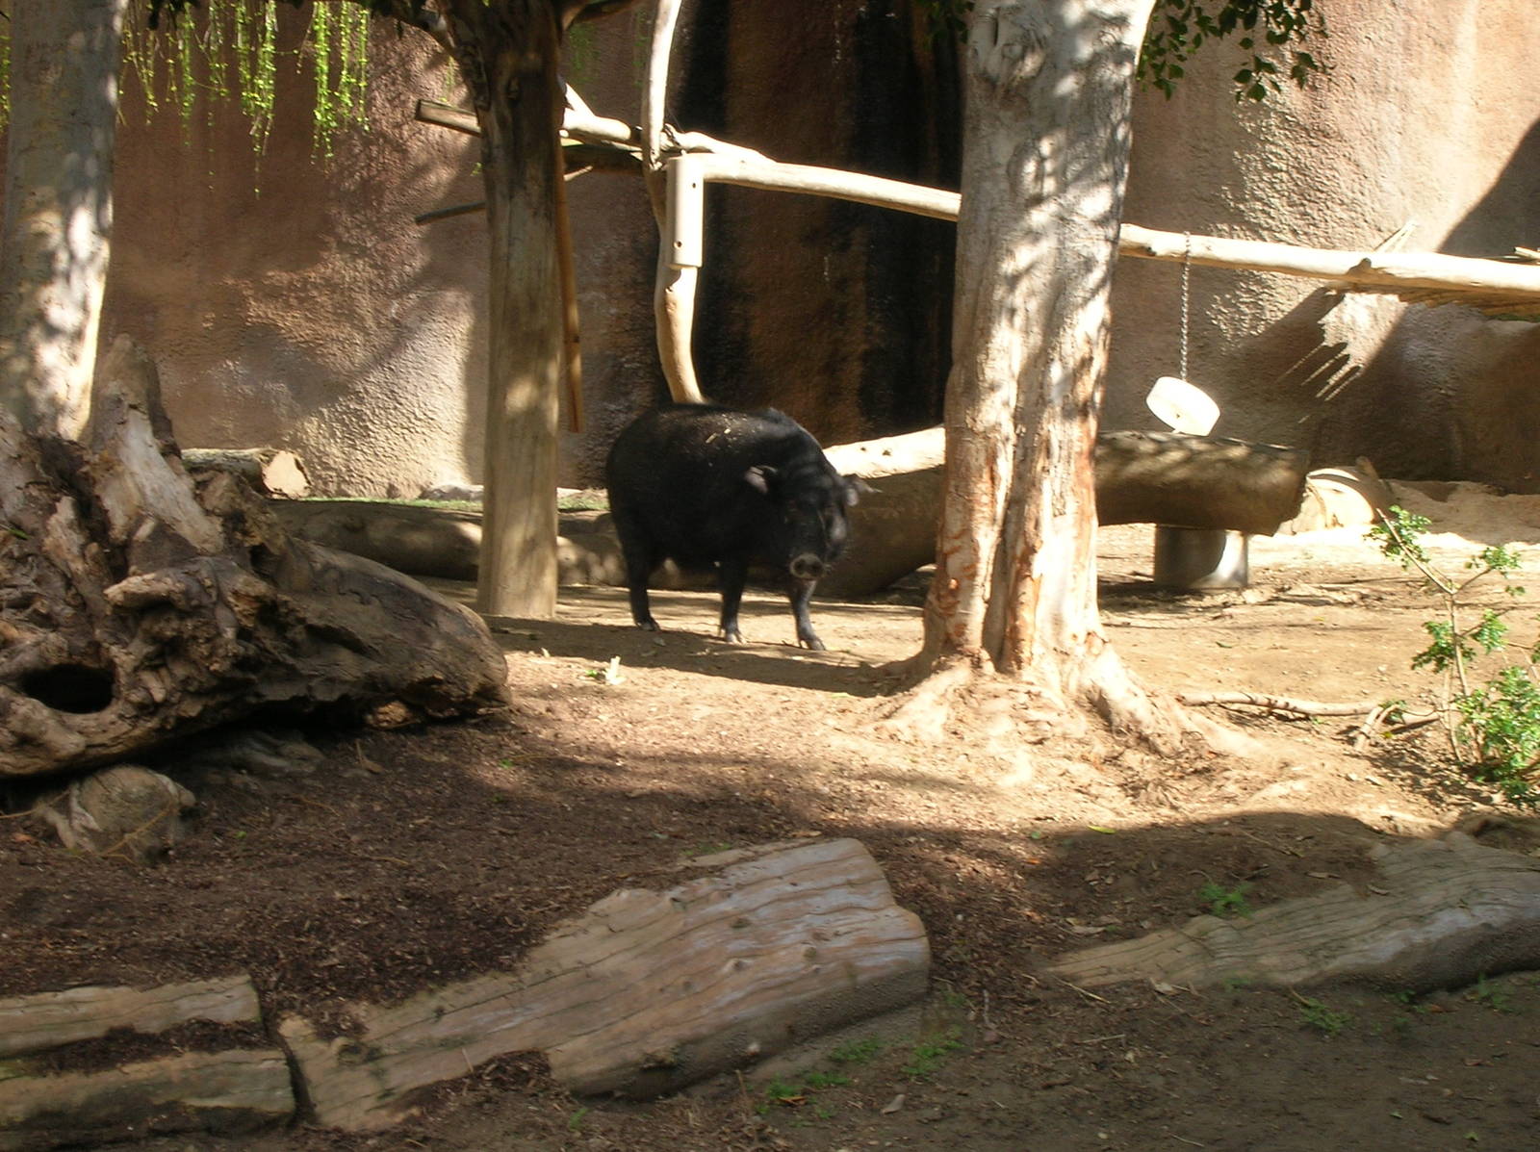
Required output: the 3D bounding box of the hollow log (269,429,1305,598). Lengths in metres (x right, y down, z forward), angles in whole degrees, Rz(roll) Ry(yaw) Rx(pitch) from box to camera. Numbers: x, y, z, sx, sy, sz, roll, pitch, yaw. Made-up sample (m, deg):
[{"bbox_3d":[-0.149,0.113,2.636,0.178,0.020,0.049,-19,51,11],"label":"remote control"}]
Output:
[{"bbox_3d":[0.045,-0.227,16.300,3.750,0.570,0.460,1,6,0],"label":"hollow log"}]

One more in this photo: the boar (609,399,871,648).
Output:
[{"bbox_3d":[-0.111,-0.161,14.650,0.400,0.750,1.100,-3,7,-34],"label":"boar"}]

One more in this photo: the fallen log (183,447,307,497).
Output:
[{"bbox_3d":[-2.311,-0.430,19.200,0.750,0.240,0.250,-2,6,-25],"label":"fallen log"}]

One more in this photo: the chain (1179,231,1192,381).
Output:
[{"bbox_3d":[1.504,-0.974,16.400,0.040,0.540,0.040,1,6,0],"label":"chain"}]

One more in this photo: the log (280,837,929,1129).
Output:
[{"bbox_3d":[-0.299,0.747,8.250,0.400,0.280,1.500,5,7,36],"label":"log"}]

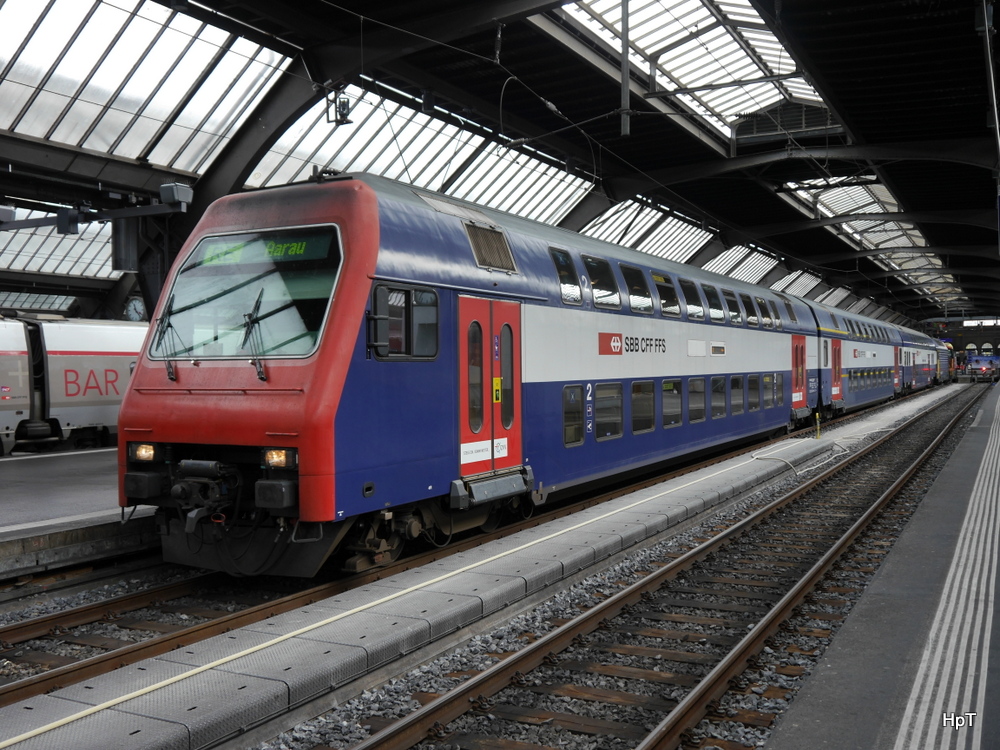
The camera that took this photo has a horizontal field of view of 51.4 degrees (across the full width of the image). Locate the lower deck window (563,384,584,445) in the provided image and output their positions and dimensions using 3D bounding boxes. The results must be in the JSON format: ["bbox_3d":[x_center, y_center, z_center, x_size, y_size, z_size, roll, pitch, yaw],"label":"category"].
[{"bbox_3d":[1.042,0.579,14.985,0.080,0.900,0.780,0,1,26],"label":"lower deck window"}]

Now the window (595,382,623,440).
[{"bbox_3d":[1.689,0.571,16.283,0.080,0.890,1.260,0,1,26],"label":"window"}]

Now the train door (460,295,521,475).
[{"bbox_3d":[-0.112,0.125,12.672,0.100,2.090,1.660,0,1,26],"label":"train door"}]

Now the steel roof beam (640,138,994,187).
[{"bbox_3d":[7.187,-5.087,24.842,8.500,0.880,0.330,0,1,26],"label":"steel roof beam"}]

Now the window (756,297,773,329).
[{"bbox_3d":[6.827,-1.586,26.845,0.090,0.830,1.190,-16,-7,26],"label":"window"}]

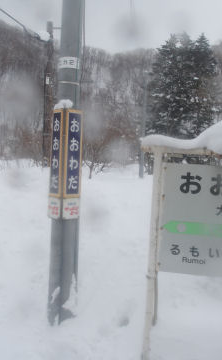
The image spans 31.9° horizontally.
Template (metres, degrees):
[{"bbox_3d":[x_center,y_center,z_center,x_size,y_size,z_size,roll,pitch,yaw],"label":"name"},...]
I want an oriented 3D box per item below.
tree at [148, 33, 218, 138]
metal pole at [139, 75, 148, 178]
[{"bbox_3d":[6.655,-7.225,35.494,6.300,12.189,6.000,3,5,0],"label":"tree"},{"bbox_3d":[2.075,-3.326,23.735,0.240,6.373,0.240,3,5,0],"label":"metal pole"}]

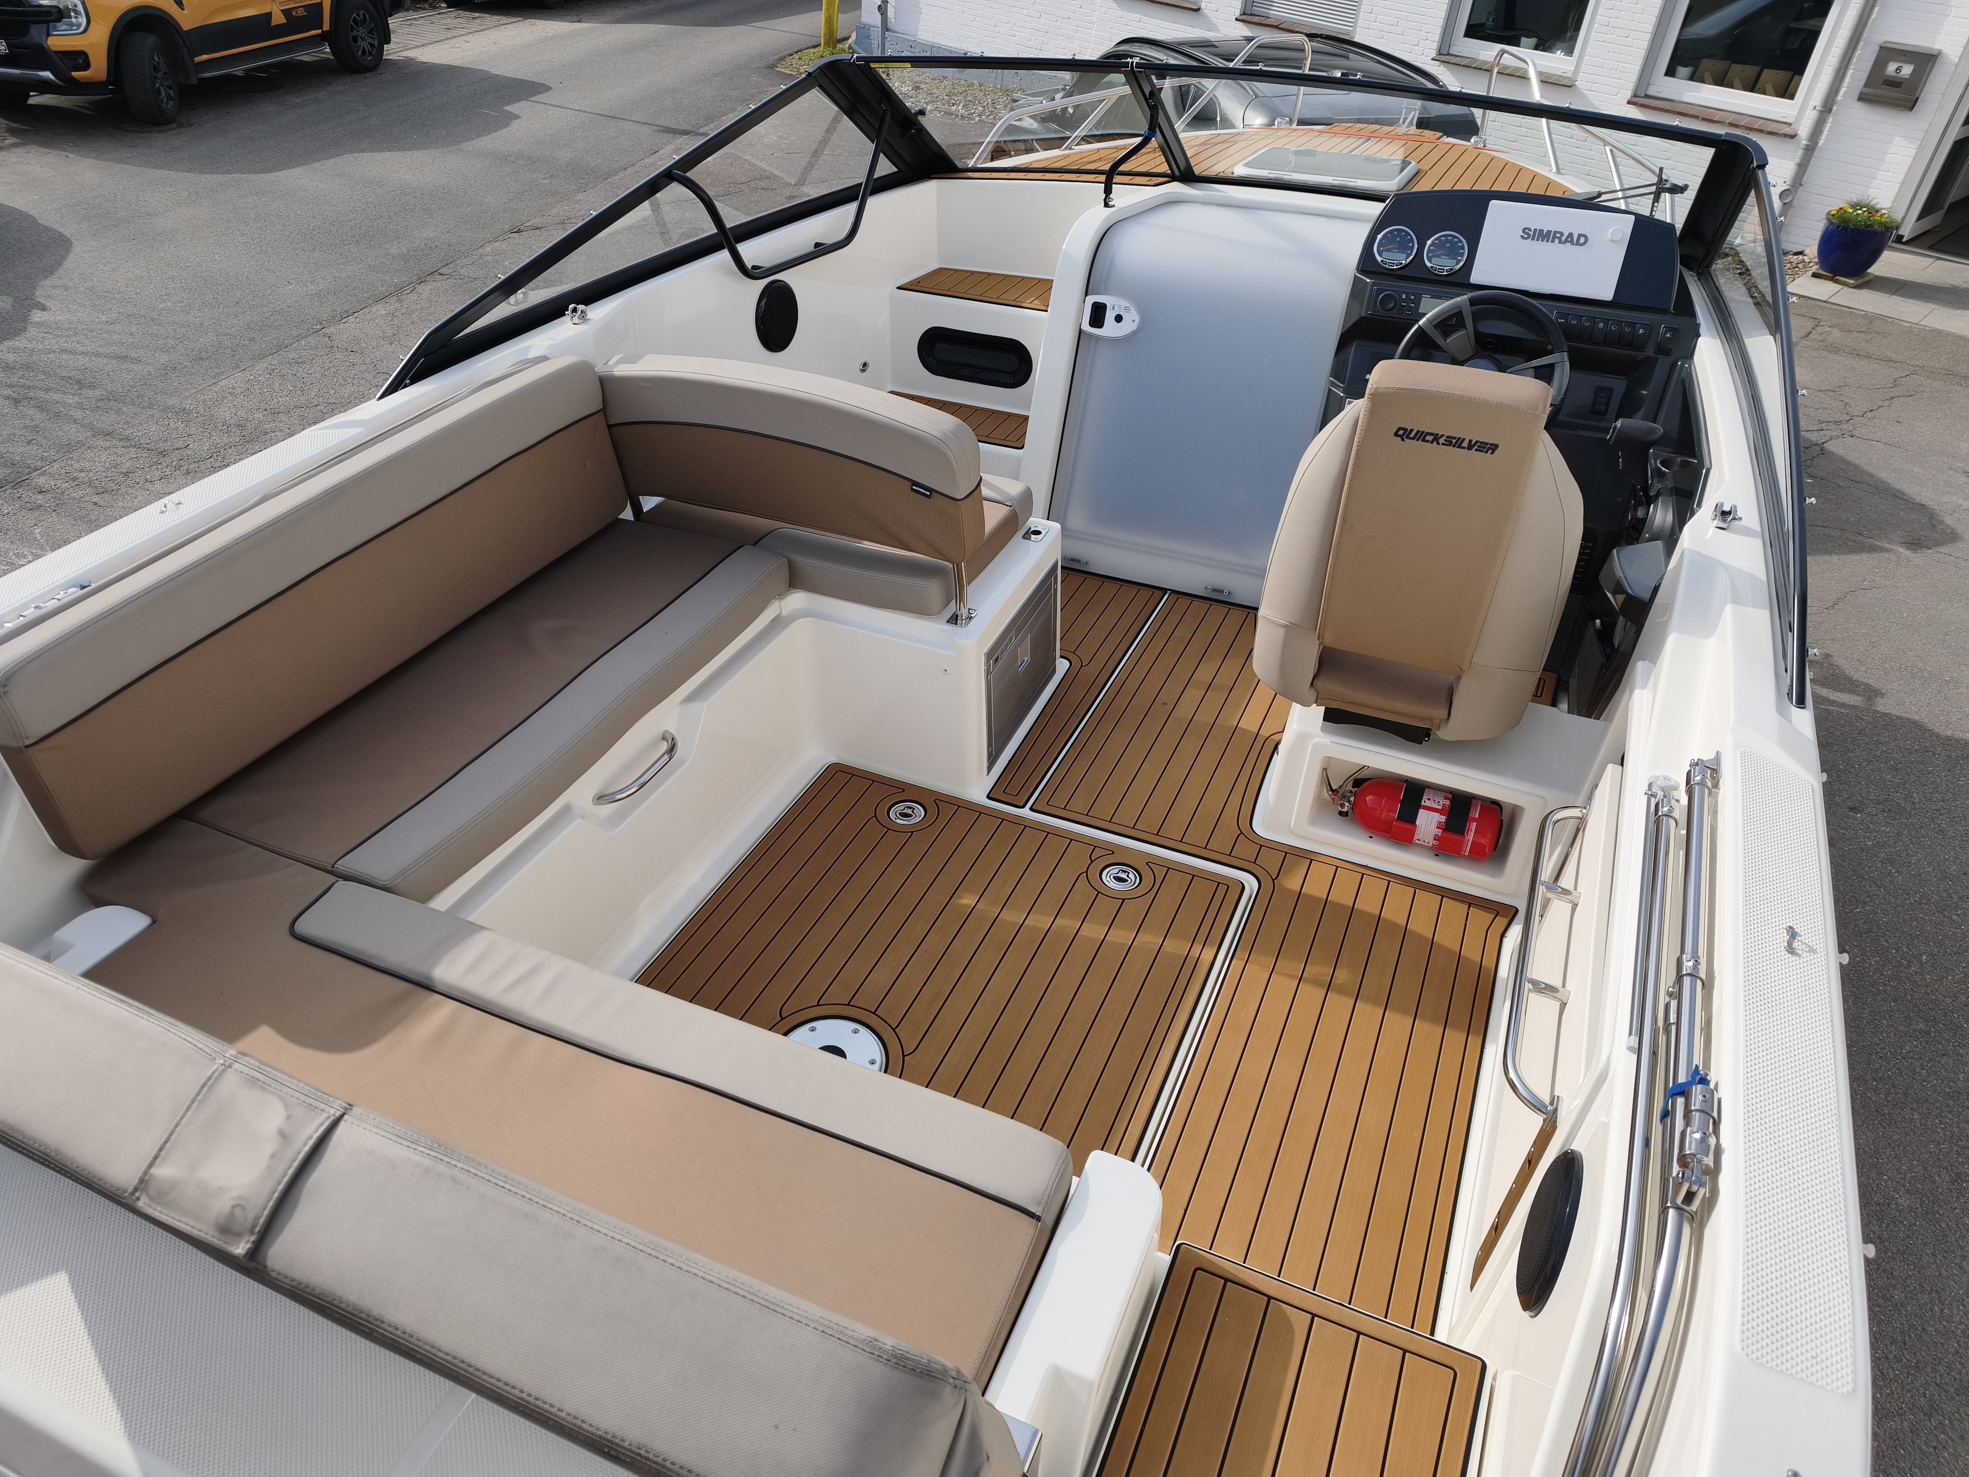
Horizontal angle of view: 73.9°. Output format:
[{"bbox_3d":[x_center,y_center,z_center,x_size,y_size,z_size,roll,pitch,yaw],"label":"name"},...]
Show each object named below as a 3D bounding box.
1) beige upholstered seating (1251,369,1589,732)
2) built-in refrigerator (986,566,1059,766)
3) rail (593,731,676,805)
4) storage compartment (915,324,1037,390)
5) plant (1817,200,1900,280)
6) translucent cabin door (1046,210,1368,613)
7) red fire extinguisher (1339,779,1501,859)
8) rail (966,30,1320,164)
[{"bbox_3d":[0.840,-0.431,2.451,0.530,0.700,0.560,15,38,19],"label":"beige upholstered seating"},{"bbox_3d":[0.035,-0.168,2.820,0.120,0.320,0.405,15,38,19],"label":"built-in refrigerator"},{"bbox_3d":[-0.594,0.053,2.285,0.055,0.030,0.215,15,38,19],"label":"rail"},{"bbox_3d":[-0.007,-1.081,3.666,0.355,0.145,0.090,15,38,19],"label":"storage compartment"},{"bbox_3d":[6.447,-3.722,9.707,0.480,0.520,0.480,30,44,29],"label":"plant"},{"bbox_3d":[0.557,-0.856,3.388,0.650,0.820,0.460,15,38,19],"label":"translucent cabin door"},{"bbox_3d":[0.837,0.151,2.535,0.315,0.120,0.120,11,3,18],"label":"red fire extinguisher"},{"bbox_3d":[0.501,-2.038,4.209,1.420,0.290,0.210,-24,42,-30],"label":"rail"}]

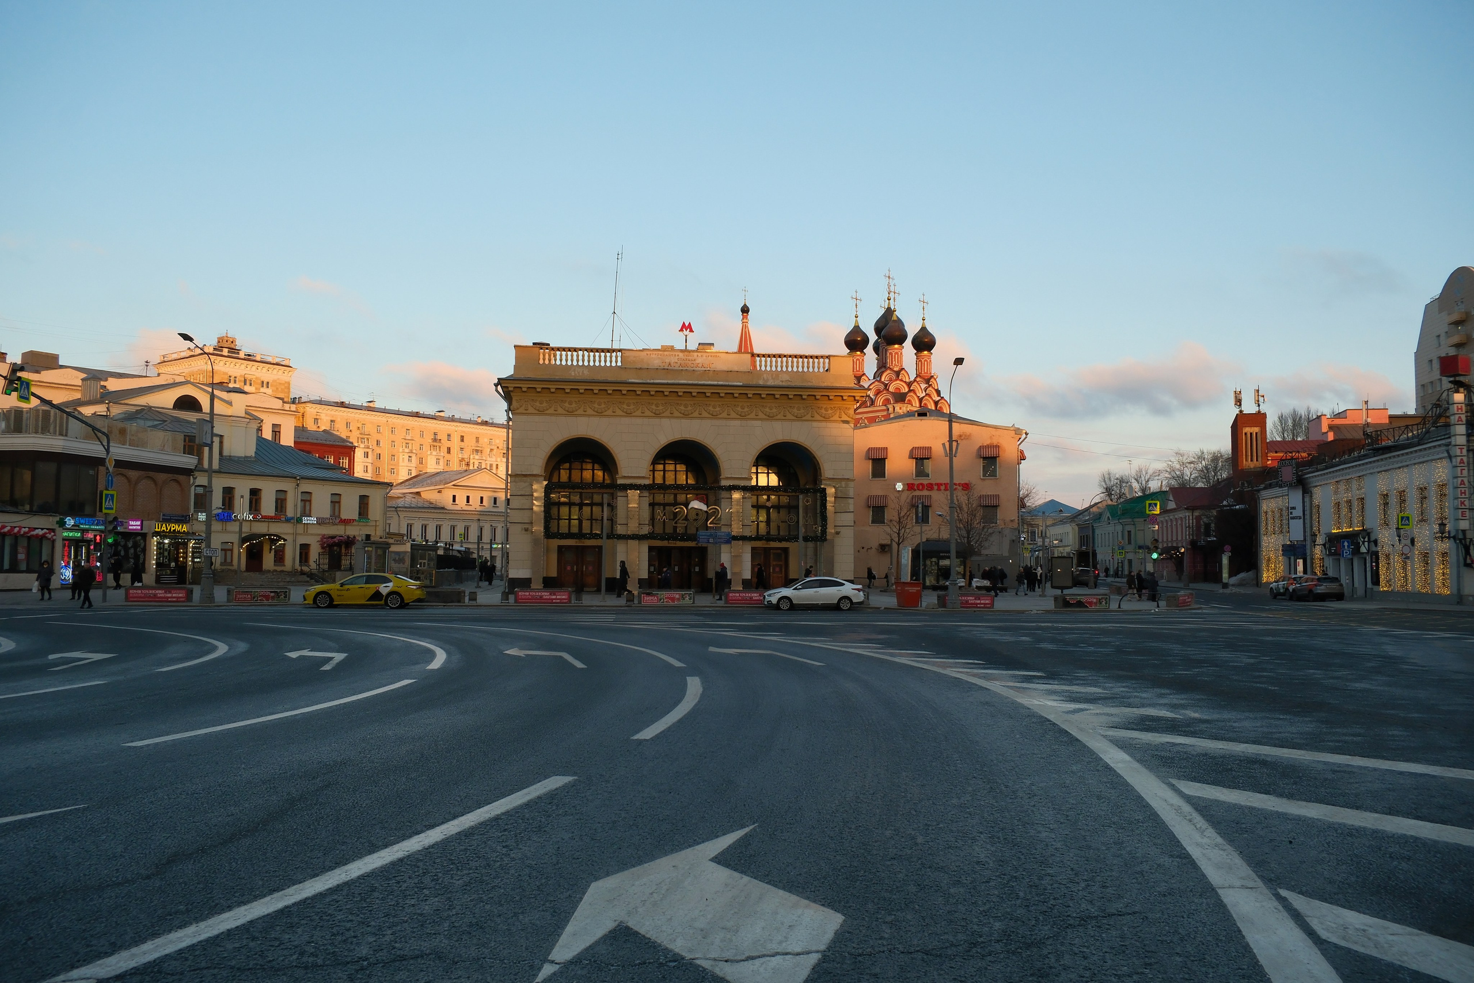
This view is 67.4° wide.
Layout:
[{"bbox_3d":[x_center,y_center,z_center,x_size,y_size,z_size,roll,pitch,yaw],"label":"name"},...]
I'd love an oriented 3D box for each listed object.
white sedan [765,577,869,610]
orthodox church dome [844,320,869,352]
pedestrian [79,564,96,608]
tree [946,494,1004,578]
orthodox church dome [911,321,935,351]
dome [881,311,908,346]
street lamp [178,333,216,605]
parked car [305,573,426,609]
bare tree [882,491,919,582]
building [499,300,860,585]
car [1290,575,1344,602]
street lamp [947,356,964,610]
[{"bbox_3d":[3.405,4.426,48.551,4.400,1.470,1.730,1,-4,-3],"label":"white sedan"},{"bbox_3d":[13.101,-17.073,121.500,2.750,3.500,2.750,0,-4,0],"label":"orthodox church dome"},{"bbox_3d":[-25.265,3.670,43.000,0.500,1.770,0.580,3,-5,-37],"label":"pedestrian"},{"bbox_3d":[15.237,3.067,71.000,3.800,6.200,3.800,0,-4,0],"label":"tree"},{"bbox_3d":[20.552,-17.080,122.000,2.750,3.450,2.750,0,-4,0],"label":"orthodox church dome"},{"bbox_3d":[17.152,-17.650,120.000,2.850,3.685,2.850,0,-4,0],"label":"dome"},{"bbox_3d":[-21.961,-0.849,45.068,0.600,10.866,2.100,-1,-4,19],"label":"street lamp"},{"bbox_3d":[-15.503,4.123,46.000,4.880,1.470,1.850,1,-4,-5],"label":"parked car"},{"bbox_3d":[11.243,3.323,76.000,2.700,6.700,2.700,0,-4,0],"label":"bare tree"},{"bbox_3d":[-4.277,-0.957,76.947,22.000,15.400,19.000,1,-4,-6],"label":"building"},{"bbox_3d":[37.667,6.287,71.855,1.820,1.600,4.400,0,-4,8],"label":"car"},{"bbox_3d":[9.499,-0.310,47.923,0.600,10.770,2.100,1,-4,-2],"label":"street lamp"}]

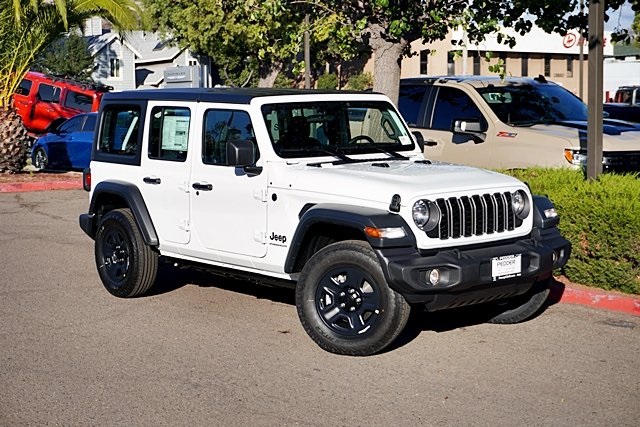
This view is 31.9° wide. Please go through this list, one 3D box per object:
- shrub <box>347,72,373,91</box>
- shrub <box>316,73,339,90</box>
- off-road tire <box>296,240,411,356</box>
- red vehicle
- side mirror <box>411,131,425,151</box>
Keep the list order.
[{"bbox_3d":[1.714,-5.570,48.000,1.150,1.000,1.100,0,6,0],"label":"shrub"},{"bbox_3d":[0.321,-5.570,48.000,0.950,1.000,0.950,0,6,0],"label":"shrub"},{"bbox_3d":[0.235,0.593,7.936,0.800,0.790,0.250,3,7,27],"label":"off-road tire"},{"bbox_3d":[-8.214,-3.063,31.078,4.750,1.980,1.980,15,7,1],"label":"red vehicle"},{"bbox_3d":[0.787,-0.569,9.774,0.240,0.260,0.135,-6,8,-41],"label":"side mirror"}]

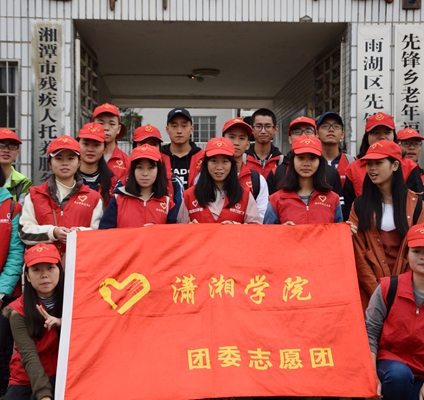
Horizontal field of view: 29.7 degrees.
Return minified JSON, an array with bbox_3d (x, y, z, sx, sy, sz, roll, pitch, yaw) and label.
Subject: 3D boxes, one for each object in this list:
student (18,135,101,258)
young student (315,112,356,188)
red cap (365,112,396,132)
[{"bbox_3d":[-0.871,0.446,4.600,0.520,1.640,0.420,0,0,-3],"label":"student"},{"bbox_3d":[0.807,0.284,5.400,0.500,1.750,0.330,0,0,7],"label":"young student"},{"bbox_3d":[1.024,-0.471,4.860,0.180,0.125,0.250,0,0,9],"label":"red cap"}]

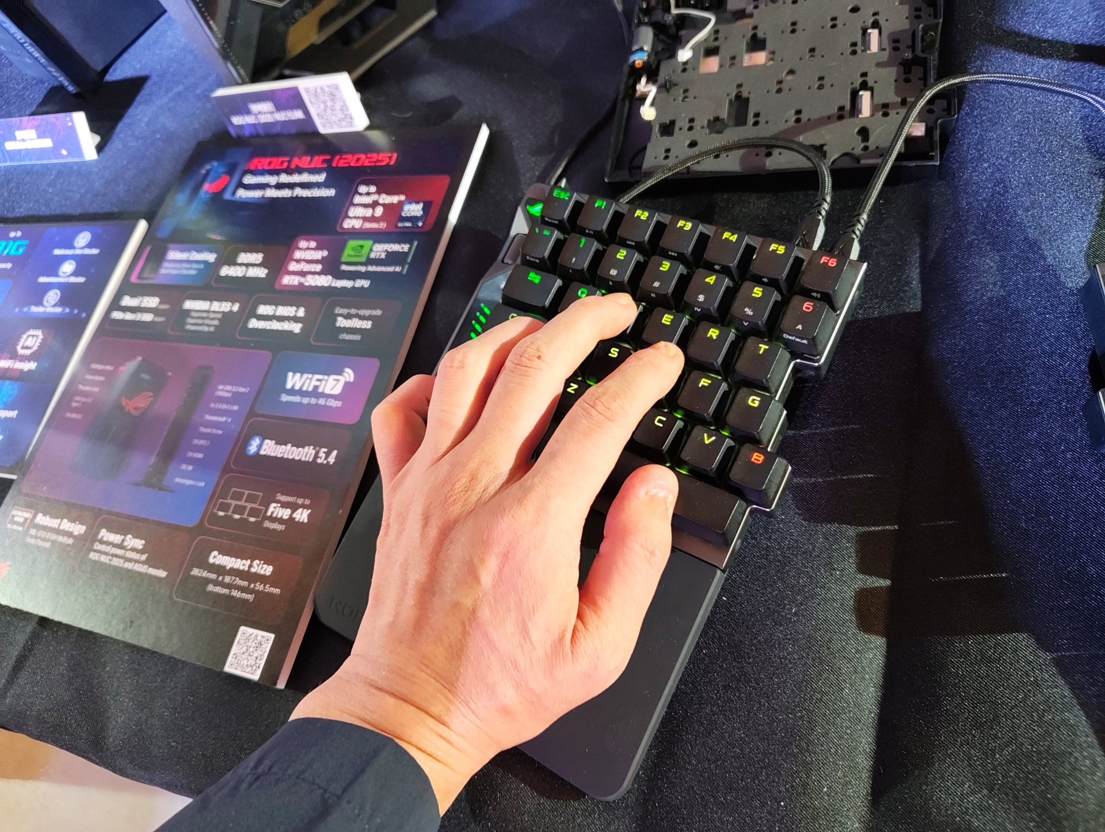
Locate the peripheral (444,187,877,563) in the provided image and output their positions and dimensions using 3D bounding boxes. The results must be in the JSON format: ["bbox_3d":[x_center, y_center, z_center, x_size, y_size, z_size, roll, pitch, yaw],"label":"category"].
[{"bbox_3d":[0.028,-0.025,0.314,0.157,0.032,0.128,22,82,25],"label":"peripheral"}]

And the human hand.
[{"bbox_3d":[-0.020,0.038,0.284,0.124,0.048,0.197,29,87,26],"label":"human hand"}]

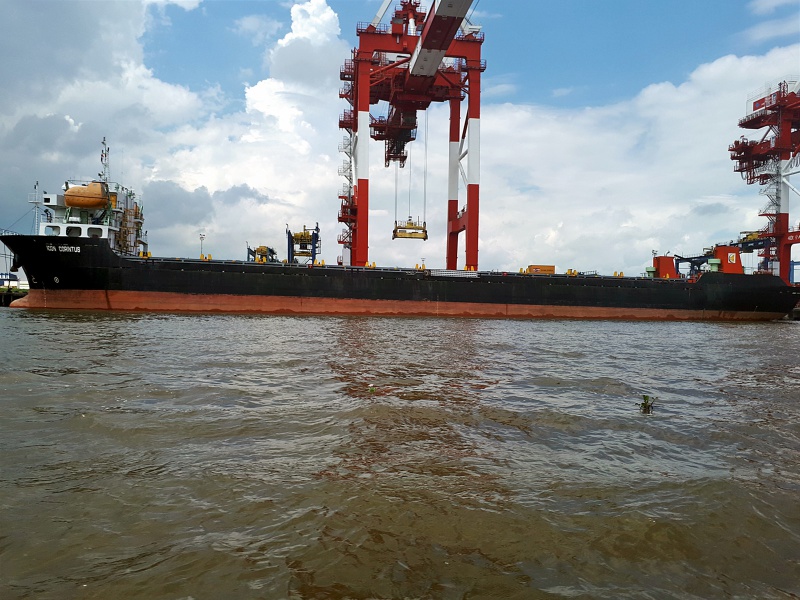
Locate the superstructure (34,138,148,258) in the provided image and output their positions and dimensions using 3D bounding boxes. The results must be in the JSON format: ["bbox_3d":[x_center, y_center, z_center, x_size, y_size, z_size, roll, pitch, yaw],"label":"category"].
[{"bbox_3d":[-43.800,-14.600,90.800,10.500,17.500,18.500,2,0,-8],"label":"superstructure"}]

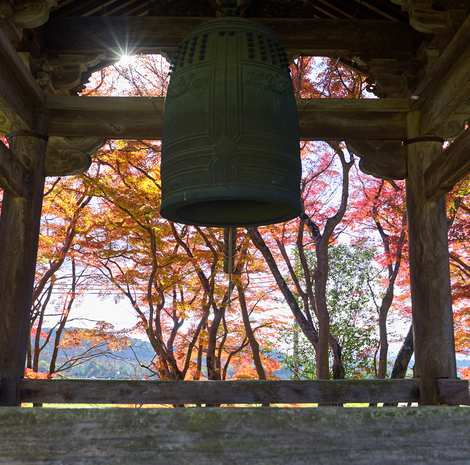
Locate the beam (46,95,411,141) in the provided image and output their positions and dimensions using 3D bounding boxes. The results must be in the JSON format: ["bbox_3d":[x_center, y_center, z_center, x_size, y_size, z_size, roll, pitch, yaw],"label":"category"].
[{"bbox_3d":[-0.045,-0.934,5.537,2.981,0.302,0.200,0,-11,-1],"label":"beam"}]

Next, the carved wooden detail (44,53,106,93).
[{"bbox_3d":[-1.323,-1.306,5.605,0.509,0.298,0.140,0,-11,-1],"label":"carved wooden detail"}]

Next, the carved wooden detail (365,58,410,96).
[{"bbox_3d":[1.268,-1.287,5.649,0.384,0.292,0.140,0,-11,-1],"label":"carved wooden detail"}]

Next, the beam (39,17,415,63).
[{"bbox_3d":[-0.052,-1.471,5.284,2.883,0.301,0.200,0,-11,-1],"label":"beam"}]

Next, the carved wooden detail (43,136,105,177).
[{"bbox_3d":[-1.292,-0.607,5.471,0.497,0.289,0.120,0,-11,-1],"label":"carved wooden detail"}]

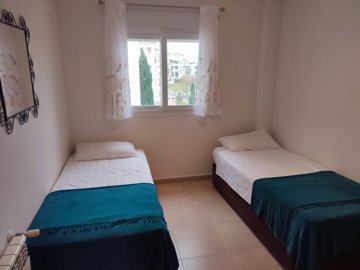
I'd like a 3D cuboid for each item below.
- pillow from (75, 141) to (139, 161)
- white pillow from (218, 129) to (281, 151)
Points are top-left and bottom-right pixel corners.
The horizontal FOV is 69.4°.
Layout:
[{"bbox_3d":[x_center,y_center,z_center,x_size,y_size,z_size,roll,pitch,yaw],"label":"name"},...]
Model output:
[{"bbox_3d":[-0.922,0.181,3.278,0.720,0.150,0.360,-3,15,-12],"label":"pillow"},{"bbox_3d":[0.927,0.073,3.632,0.740,0.170,0.380,-3,15,-12],"label":"white pillow"}]

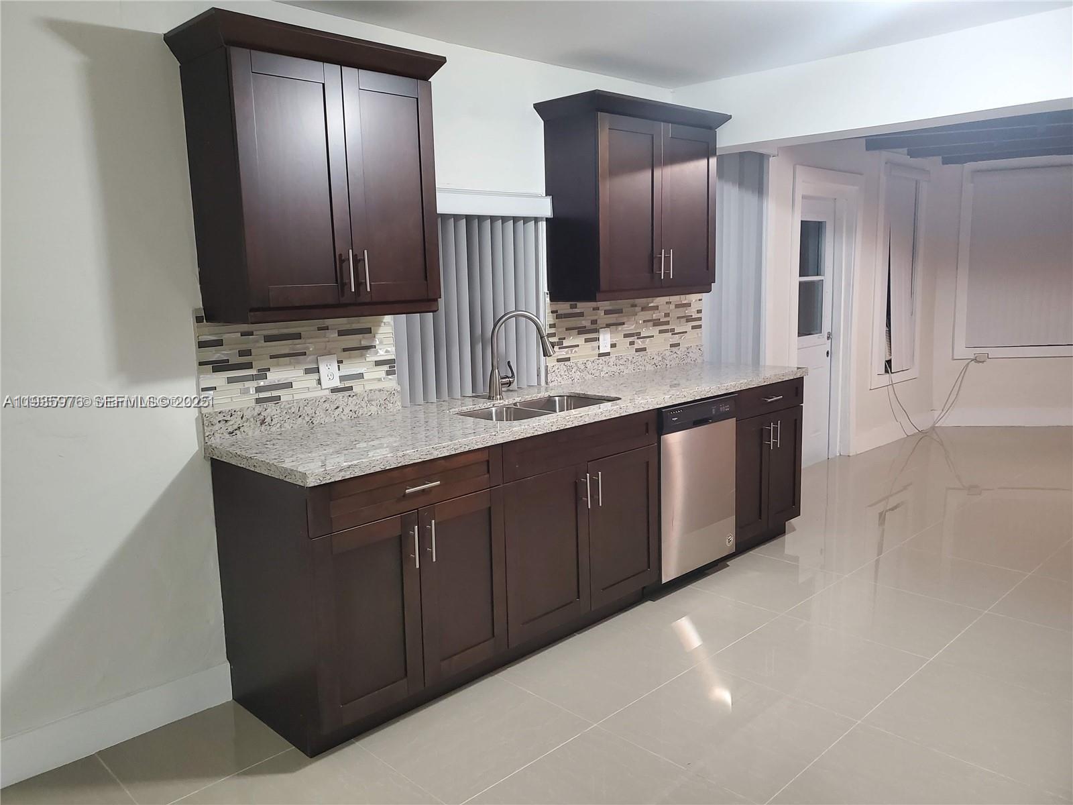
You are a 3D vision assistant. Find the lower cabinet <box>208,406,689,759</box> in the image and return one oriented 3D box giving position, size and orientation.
[{"bbox_3d":[-0.271,0.527,3.107,1.639,0.874,0.630,-10,12,-44],"label":"lower cabinet"}]

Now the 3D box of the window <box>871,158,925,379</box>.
[{"bbox_3d":[2.896,-1.036,6.482,0.960,1.730,0.090,-10,12,-44],"label":"window"}]

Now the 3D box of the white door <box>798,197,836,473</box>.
[{"bbox_3d":[1.940,-0.489,5.734,0.652,1.940,0.050,-10,12,-44],"label":"white door"}]

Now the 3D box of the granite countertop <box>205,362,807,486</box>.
[{"bbox_3d":[0.156,0.000,3.439,2.870,0.045,0.670,-10,12,-44],"label":"granite countertop"}]

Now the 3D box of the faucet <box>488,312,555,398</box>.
[{"bbox_3d":[-0.058,-0.203,3.438,0.290,0.375,0.130,3,10,27],"label":"faucet"}]

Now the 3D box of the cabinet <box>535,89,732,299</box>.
[{"bbox_3d":[0.492,-0.945,3.876,1.011,0.871,0.365,-10,12,-44],"label":"cabinet"}]

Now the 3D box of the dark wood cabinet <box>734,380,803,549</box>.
[{"bbox_3d":[0.976,0.300,4.315,0.646,0.874,0.630,-10,12,-44],"label":"dark wood cabinet"}]

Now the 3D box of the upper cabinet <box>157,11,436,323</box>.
[{"bbox_3d":[-0.711,-0.732,2.714,0.830,0.881,0.360,-10,12,-44],"label":"upper cabinet"}]

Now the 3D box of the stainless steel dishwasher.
[{"bbox_3d":[0.544,0.365,3.870,0.601,0.810,0.605,-10,12,-44],"label":"stainless steel dishwasher"}]

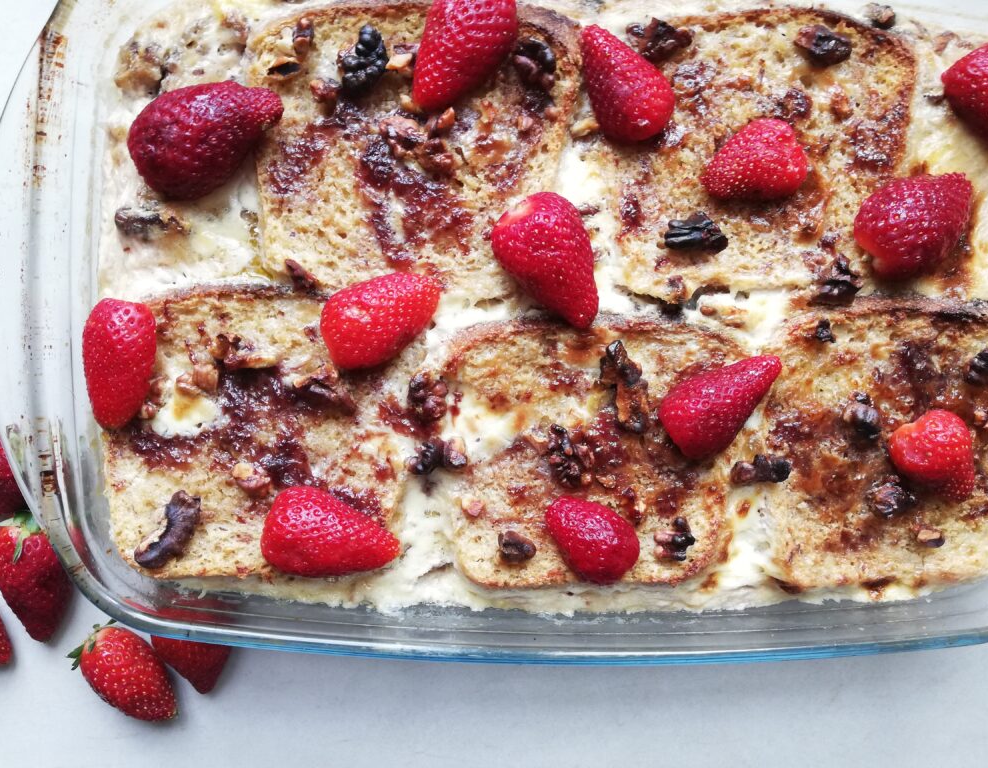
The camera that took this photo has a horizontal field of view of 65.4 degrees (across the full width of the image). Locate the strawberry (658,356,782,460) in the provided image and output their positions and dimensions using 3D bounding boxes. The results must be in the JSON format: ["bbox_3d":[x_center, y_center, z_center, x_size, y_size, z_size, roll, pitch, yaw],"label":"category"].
[{"bbox_3d":[0.076,0.007,0.257,0.046,0.024,0.028,-38,84,-4],"label":"strawberry"}]

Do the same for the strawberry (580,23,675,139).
[{"bbox_3d":[0.047,-0.107,0.274,0.027,0.020,0.044,-32,84,-4],"label":"strawberry"}]

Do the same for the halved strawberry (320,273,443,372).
[{"bbox_3d":[-0.038,-0.021,0.262,0.044,0.021,0.029,-27,84,-3],"label":"halved strawberry"}]

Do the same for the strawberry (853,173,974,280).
[{"bbox_3d":[0.143,-0.054,0.262,0.043,0.030,0.034,-33,84,-4],"label":"strawberry"}]

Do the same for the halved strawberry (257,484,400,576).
[{"bbox_3d":[-0.053,0.049,0.251,0.045,0.025,0.029,12,83,1],"label":"halved strawberry"}]

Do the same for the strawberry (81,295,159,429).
[{"bbox_3d":[-0.128,-0.007,0.262,0.024,0.017,0.045,4,83,0],"label":"strawberry"}]

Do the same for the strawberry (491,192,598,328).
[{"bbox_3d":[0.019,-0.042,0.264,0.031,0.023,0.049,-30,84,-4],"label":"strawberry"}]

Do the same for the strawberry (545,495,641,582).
[{"bbox_3d":[0.032,0.051,0.252,0.034,0.023,0.026,40,85,4],"label":"strawberry"}]

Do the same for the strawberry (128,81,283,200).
[{"bbox_3d":[-0.099,-0.084,0.266,0.054,0.030,0.035,-20,83,-2],"label":"strawberry"}]

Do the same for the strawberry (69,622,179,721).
[{"bbox_3d":[-0.135,0.106,0.282,0.045,0.023,0.025,44,85,5],"label":"strawberry"}]

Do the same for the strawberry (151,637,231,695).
[{"bbox_3d":[-0.110,0.094,0.281,0.030,0.027,0.043,-11,83,-1],"label":"strawberry"}]

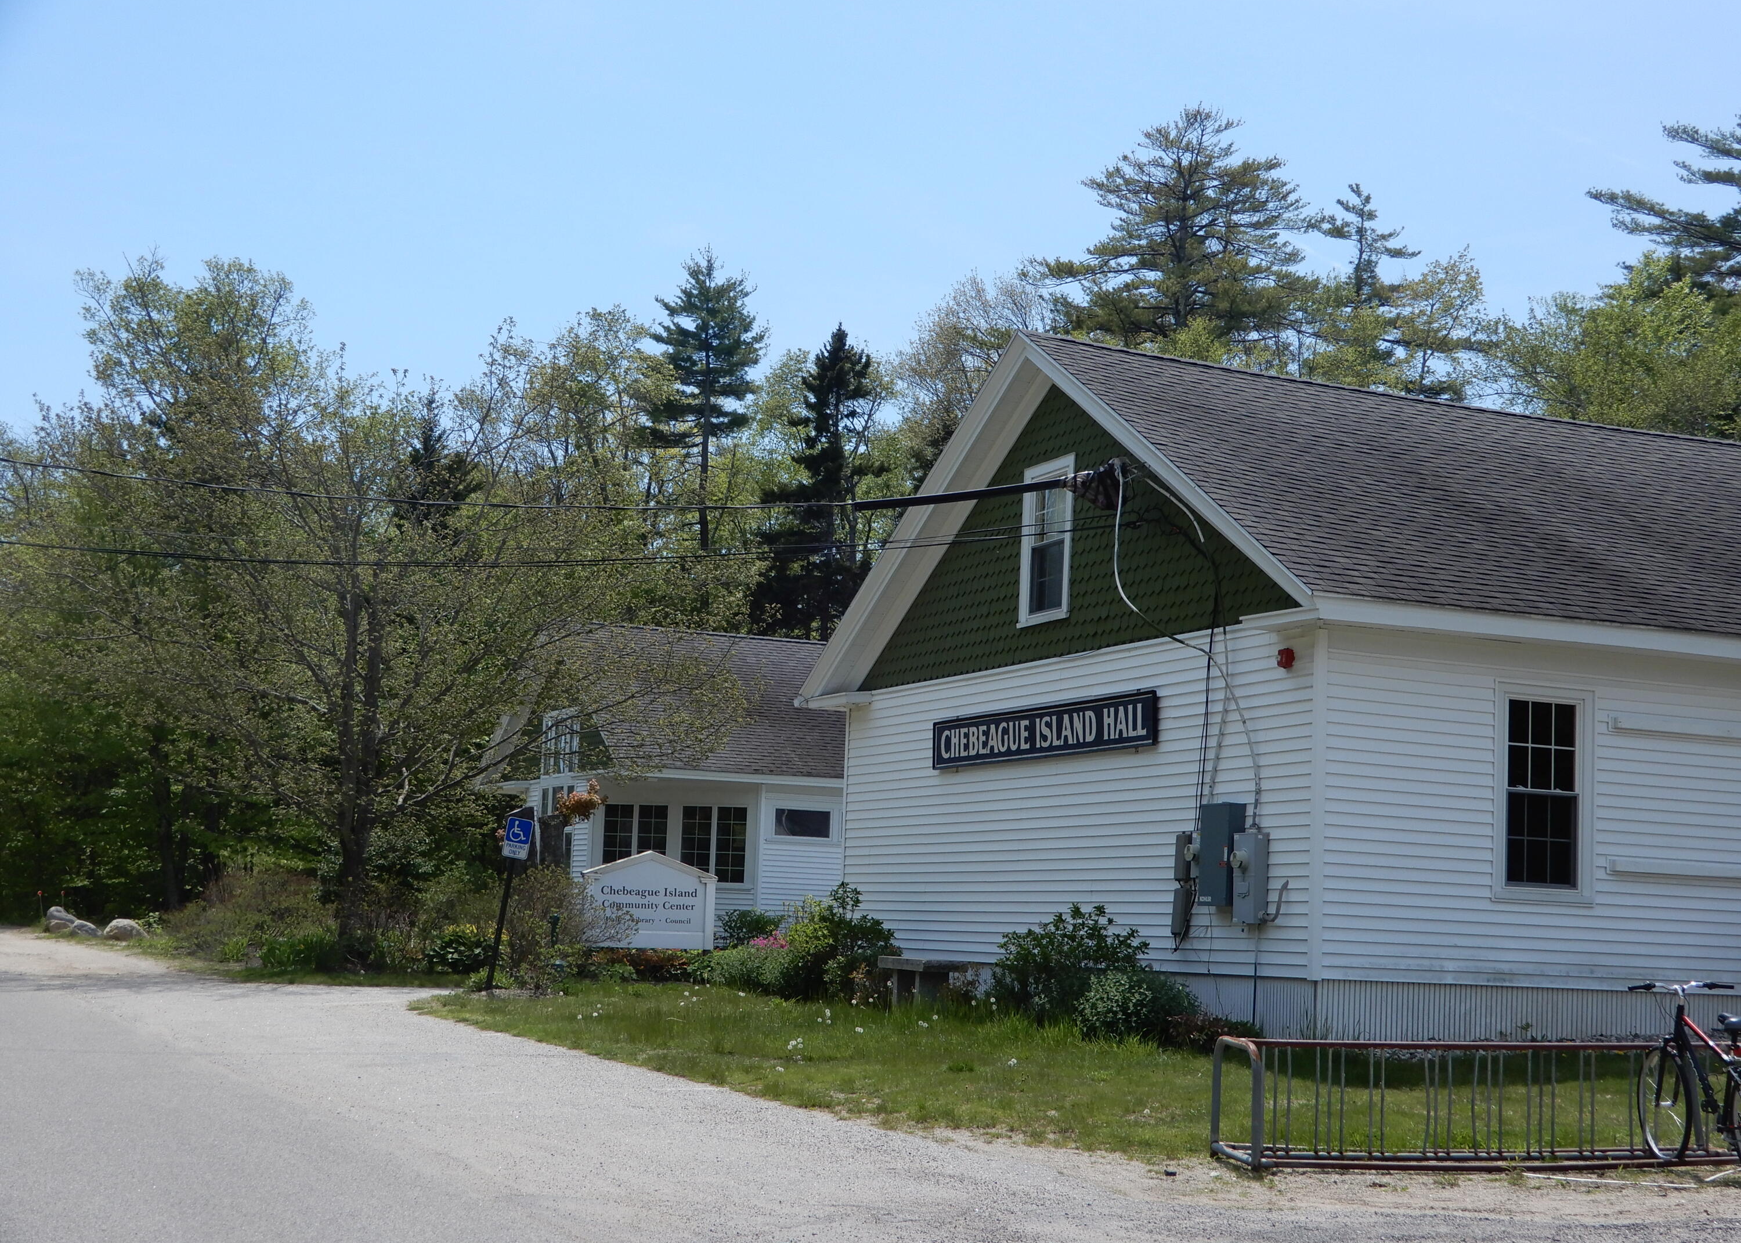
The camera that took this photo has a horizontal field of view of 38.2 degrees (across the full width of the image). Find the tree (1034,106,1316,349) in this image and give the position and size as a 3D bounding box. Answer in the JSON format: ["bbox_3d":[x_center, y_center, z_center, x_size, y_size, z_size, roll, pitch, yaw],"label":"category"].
[{"bbox_3d":[7.548,-2.095,60.631,7.600,21.457,7.600,2,-7,7],"label":"tree"}]

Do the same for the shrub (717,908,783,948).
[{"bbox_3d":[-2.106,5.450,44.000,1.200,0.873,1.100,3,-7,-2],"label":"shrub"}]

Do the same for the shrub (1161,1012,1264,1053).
[{"bbox_3d":[2.853,3.446,21.098,0.920,0.328,0.750,1,-7,8],"label":"shrub"}]

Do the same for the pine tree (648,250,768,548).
[{"bbox_3d":[-4.842,-0.664,70.714,4.000,20.155,4.000,3,-7,-4],"label":"pine tree"}]

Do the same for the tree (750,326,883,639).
[{"bbox_3d":[-1.189,0.500,64.936,4.400,16.680,4.400,3,-7,-1],"label":"tree"}]

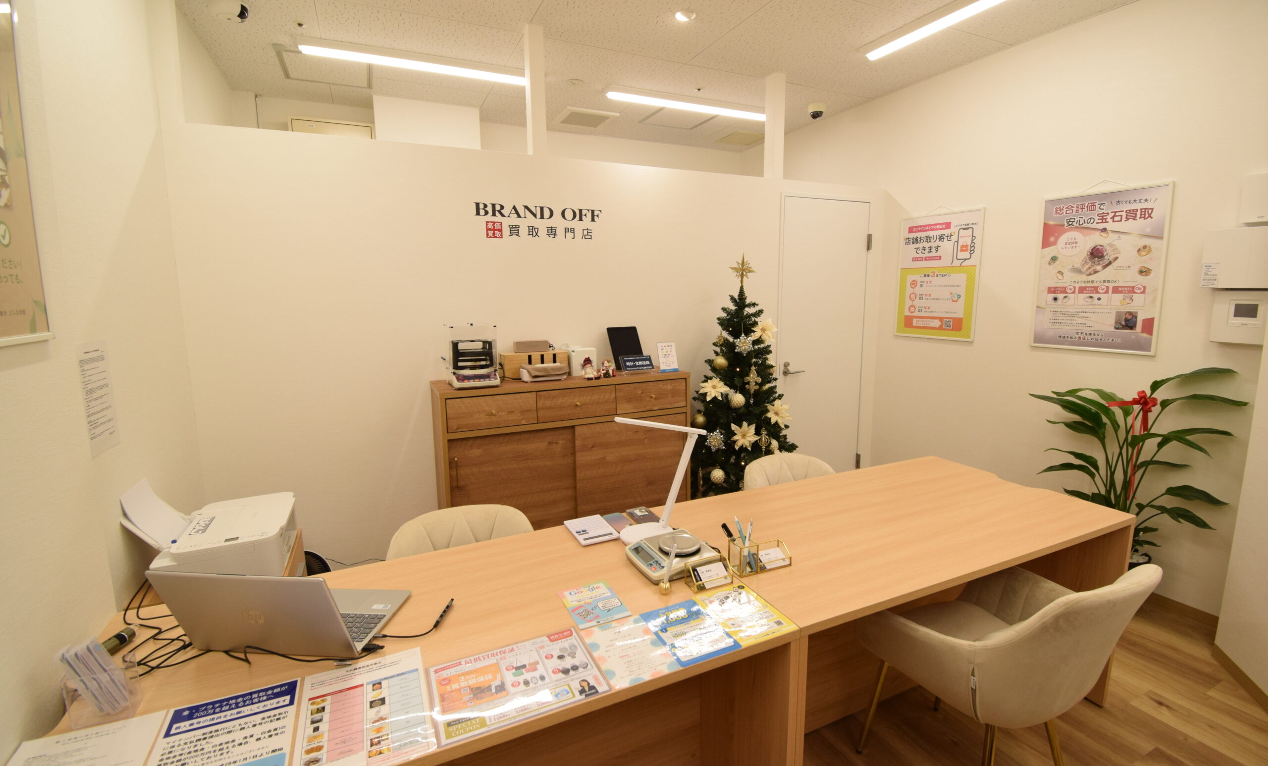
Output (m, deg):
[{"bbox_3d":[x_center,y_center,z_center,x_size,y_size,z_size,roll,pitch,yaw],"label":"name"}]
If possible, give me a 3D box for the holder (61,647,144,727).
[{"bbox_3d":[-0.989,0.573,0.986,0.090,0.101,0.059,-5,10,-25],"label":"holder"}]

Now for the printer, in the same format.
[{"bbox_3d":[-1.317,0.446,1.676,0.380,0.296,0.391,-5,10,-25],"label":"printer"}]

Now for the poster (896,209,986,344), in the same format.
[{"bbox_3d":[1.867,-0.655,3.274,0.021,0.758,0.518,-5,10,-25],"label":"poster"}]

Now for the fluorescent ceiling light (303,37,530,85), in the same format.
[{"bbox_3d":[-1.157,-1.790,2.980,1.240,0.060,0.150,-5,11,-23],"label":"fluorescent ceiling light"}]

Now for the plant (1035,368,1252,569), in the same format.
[{"bbox_3d":[2.128,0.487,2.340,0.534,1.163,0.723,-5,10,-25],"label":"plant"}]

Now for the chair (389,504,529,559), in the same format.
[{"bbox_3d":[-0.472,0.834,1.583,0.550,0.780,0.570,-4,11,-19],"label":"chair"}]

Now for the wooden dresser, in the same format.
[{"bbox_3d":[-0.342,0.484,2.802,1.250,1.045,0.345,-5,11,-23],"label":"wooden dresser"}]

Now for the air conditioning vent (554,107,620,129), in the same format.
[{"bbox_3d":[-0.353,-1.918,3.848,0.395,0.031,0.391,-5,10,-25],"label":"air conditioning vent"}]

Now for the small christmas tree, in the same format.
[{"bbox_3d":[0.589,0.155,2.889,0.729,1.671,0.694,-5,10,-25],"label":"small christmas tree"}]

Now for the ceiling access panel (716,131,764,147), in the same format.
[{"bbox_3d":[0.922,-2.112,4.589,0.340,0.025,0.340,-5,11,-23],"label":"ceiling access panel"}]

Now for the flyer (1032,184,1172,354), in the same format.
[{"bbox_3d":[2.294,-0.549,2.631,0.020,0.770,0.520,-6,11,-27],"label":"flyer"}]

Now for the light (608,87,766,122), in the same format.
[{"bbox_3d":[0.380,-1.923,3.646,1.250,0.060,0.150,-5,11,-23],"label":"light"}]

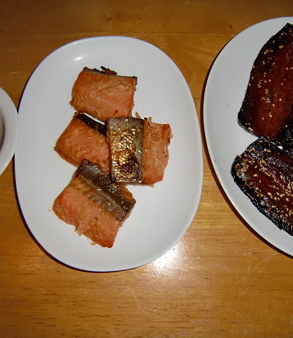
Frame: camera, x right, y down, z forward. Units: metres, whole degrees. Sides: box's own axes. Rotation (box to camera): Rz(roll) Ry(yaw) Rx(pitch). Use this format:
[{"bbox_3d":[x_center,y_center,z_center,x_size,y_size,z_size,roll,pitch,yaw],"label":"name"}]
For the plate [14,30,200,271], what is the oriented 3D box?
[{"bbox_3d":[-0.041,-0.025,0.344,0.197,0.026,0.260,-4,76,-1],"label":"plate"}]

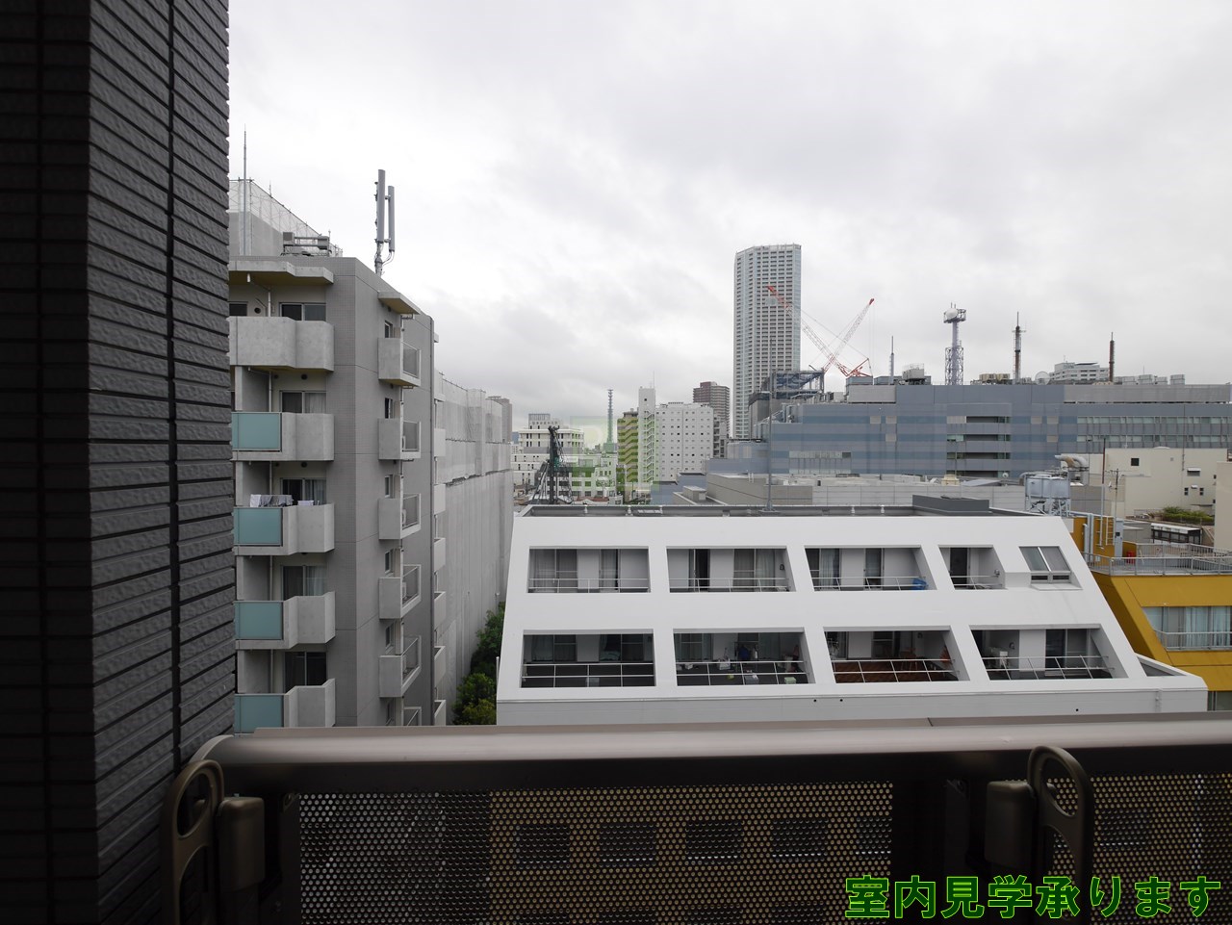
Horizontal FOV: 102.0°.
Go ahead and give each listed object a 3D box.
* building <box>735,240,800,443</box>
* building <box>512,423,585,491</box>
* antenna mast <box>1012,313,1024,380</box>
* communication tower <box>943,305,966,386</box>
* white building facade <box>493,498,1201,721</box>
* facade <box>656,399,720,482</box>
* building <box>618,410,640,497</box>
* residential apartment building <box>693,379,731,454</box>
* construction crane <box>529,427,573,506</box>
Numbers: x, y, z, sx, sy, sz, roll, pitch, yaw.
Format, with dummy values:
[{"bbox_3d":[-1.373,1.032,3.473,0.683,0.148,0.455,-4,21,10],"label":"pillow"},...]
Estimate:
[{"bbox_3d":[123.895,-78.817,410.000,50.000,184.500,46.000,0,1,9],"label":"building"},{"bbox_3d":[-30.462,-0.225,227.000,33.000,35.500,18.000,0,1,-2],"label":"building"},{"bbox_3d":[105.049,-29.302,130.000,2.200,19.700,2.200,0,1,-2],"label":"antenna mast"},{"bbox_3d":[88.482,-30.227,130.000,4.600,22.000,4.500,0,1,-2],"label":"communication tower"},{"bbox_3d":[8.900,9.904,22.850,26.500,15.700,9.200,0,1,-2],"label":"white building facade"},{"bbox_3d":[29.406,-2.780,213.000,25.000,44.500,15.000,0,1,-3],"label":"facade"},{"bbox_3d":[5.865,-1.686,225.000,10.500,41.800,14.000,0,1,-2],"label":"building"},{"bbox_3d":[101.650,-35.530,528.550,35.000,97.000,32.000,0,1,-3],"label":"residential apartment building"},{"bbox_3d":[-15.408,4.681,120.000,10.000,27.500,6.000,0,1,-2],"label":"construction crane"}]

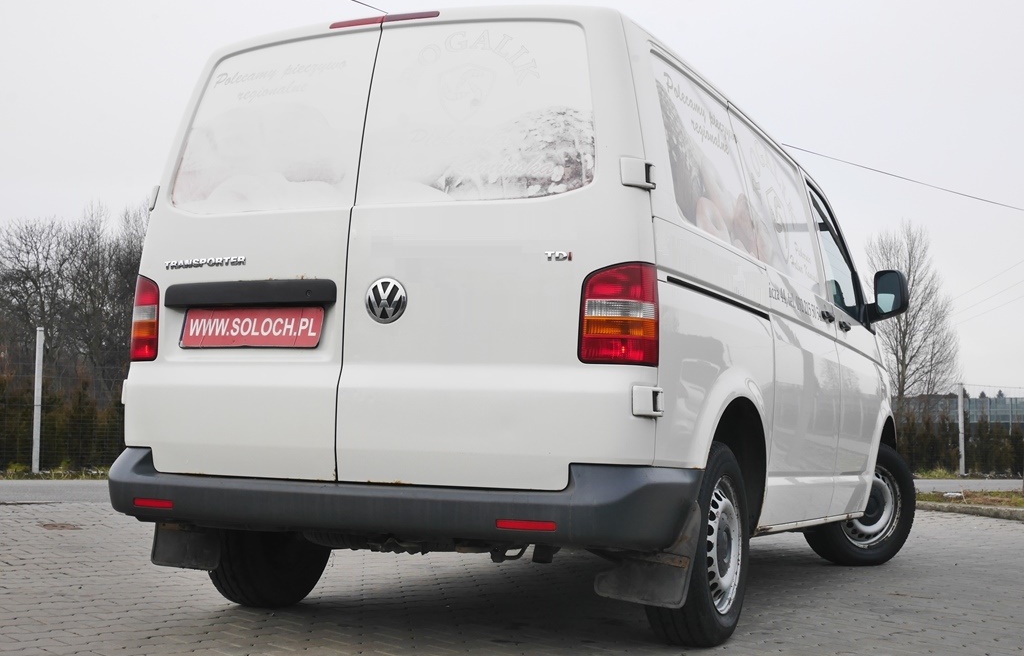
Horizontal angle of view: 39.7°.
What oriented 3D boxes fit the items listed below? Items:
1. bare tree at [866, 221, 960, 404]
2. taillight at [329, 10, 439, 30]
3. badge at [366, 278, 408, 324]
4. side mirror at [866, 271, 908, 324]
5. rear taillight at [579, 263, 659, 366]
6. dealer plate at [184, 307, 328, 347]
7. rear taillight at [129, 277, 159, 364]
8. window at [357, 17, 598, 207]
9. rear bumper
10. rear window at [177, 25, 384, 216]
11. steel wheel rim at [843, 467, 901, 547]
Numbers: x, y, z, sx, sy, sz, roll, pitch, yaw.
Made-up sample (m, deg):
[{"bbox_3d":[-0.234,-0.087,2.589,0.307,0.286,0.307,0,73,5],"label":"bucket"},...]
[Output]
[{"bbox_3d":[10.531,0.337,38.000,2.944,6.427,2.944,1,-4,0],"label":"bare tree"},{"bbox_3d":[-0.392,-0.943,4.368,0.380,0.030,0.030,0,-18,24],"label":"taillight"},{"bbox_3d":[-0.362,-0.076,4.098,0.138,0.138,0.020,0,-9,22],"label":"badge"},{"bbox_3d":[1.821,-0.151,6.851,0.205,0.260,0.150,0,-4,24],"label":"side mirror"},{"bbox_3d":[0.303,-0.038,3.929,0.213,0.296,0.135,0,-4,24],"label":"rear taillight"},{"bbox_3d":[-0.797,0.001,4.333,0.520,0.122,0.020,-1,-16,28],"label":"dealer plate"},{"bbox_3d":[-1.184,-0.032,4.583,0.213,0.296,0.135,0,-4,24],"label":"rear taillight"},{"bbox_3d":[-0.091,-0.638,4.152,0.715,0.576,0.050,0,-16,18],"label":"window"},{"bbox_3d":[-0.420,0.500,4.298,1.880,0.240,0.570,0,-4,24],"label":"rear bumper"},{"bbox_3d":[-0.753,-0.629,4.444,0.737,0.575,0.050,-1,-16,30],"label":"rear window"},{"bbox_3d":[1.824,0.916,7.368,0.440,0.440,0.170,5,-5,-42],"label":"steel wheel rim"}]

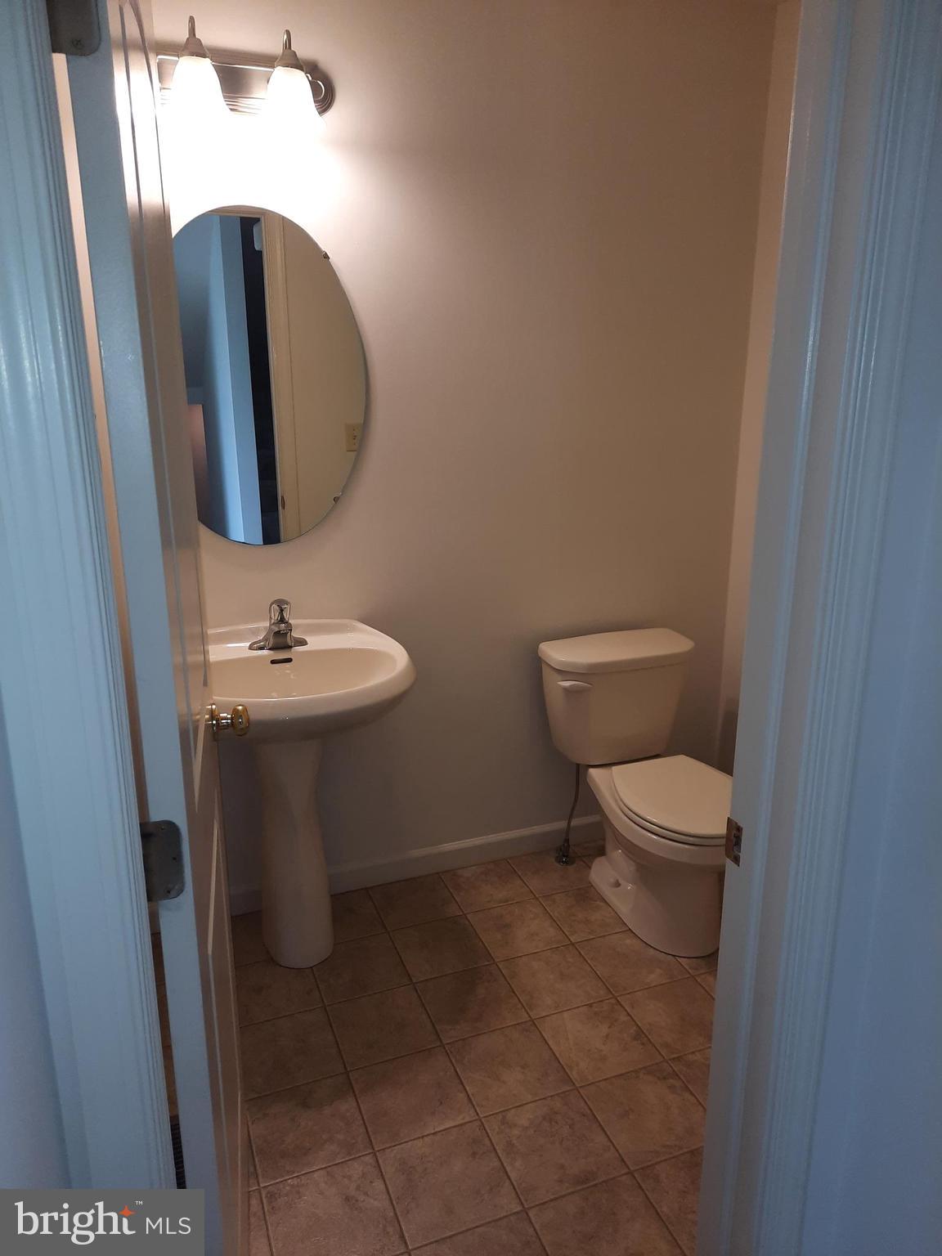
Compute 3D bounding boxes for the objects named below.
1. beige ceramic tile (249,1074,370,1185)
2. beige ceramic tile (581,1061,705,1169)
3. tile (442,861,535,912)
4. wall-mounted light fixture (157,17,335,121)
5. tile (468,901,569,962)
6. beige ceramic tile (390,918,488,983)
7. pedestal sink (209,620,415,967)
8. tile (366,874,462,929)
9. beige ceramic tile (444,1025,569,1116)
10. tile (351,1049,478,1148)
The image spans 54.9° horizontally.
[{"bbox_3d":[-0.341,1.042,1.895,0.225,0.010,0.225,-6,18,-20],"label":"beige ceramic tile"},{"bbox_3d":[0.381,1.032,1.929,0.225,0.010,0.225,-6,18,-20],"label":"beige ceramic tile"},{"bbox_3d":[0.051,0.794,2.772,0.227,0.010,0.227,-6,18,-20],"label":"tile"},{"bbox_3d":[-0.495,-1.188,1.953,0.450,0.185,0.180,-6,18,-20],"label":"wall-mounted light fixture"},{"bbox_3d":[0.134,0.857,2.566,0.227,0.010,0.227,-6,18,-20],"label":"tile"},{"bbox_3d":[-0.081,0.880,2.485,0.227,0.010,0.227,-6,18,-20],"label":"beige ceramic tile"},{"bbox_3d":[-0.448,0.469,2.294,0.602,0.855,0.500,-6,18,-20],"label":"pedestal sink"},{"bbox_3d":[-0.164,0.809,2.665,0.225,0.010,0.225,-6,18,-20],"label":"tile"},{"bbox_3d":[0.086,1.005,2.073,0.227,0.010,0.227,-6,18,-20],"label":"beige ceramic tile"},{"bbox_3d":[-0.129,1.028,1.993,0.227,0.010,0.227,-6,18,-20],"label":"tile"}]

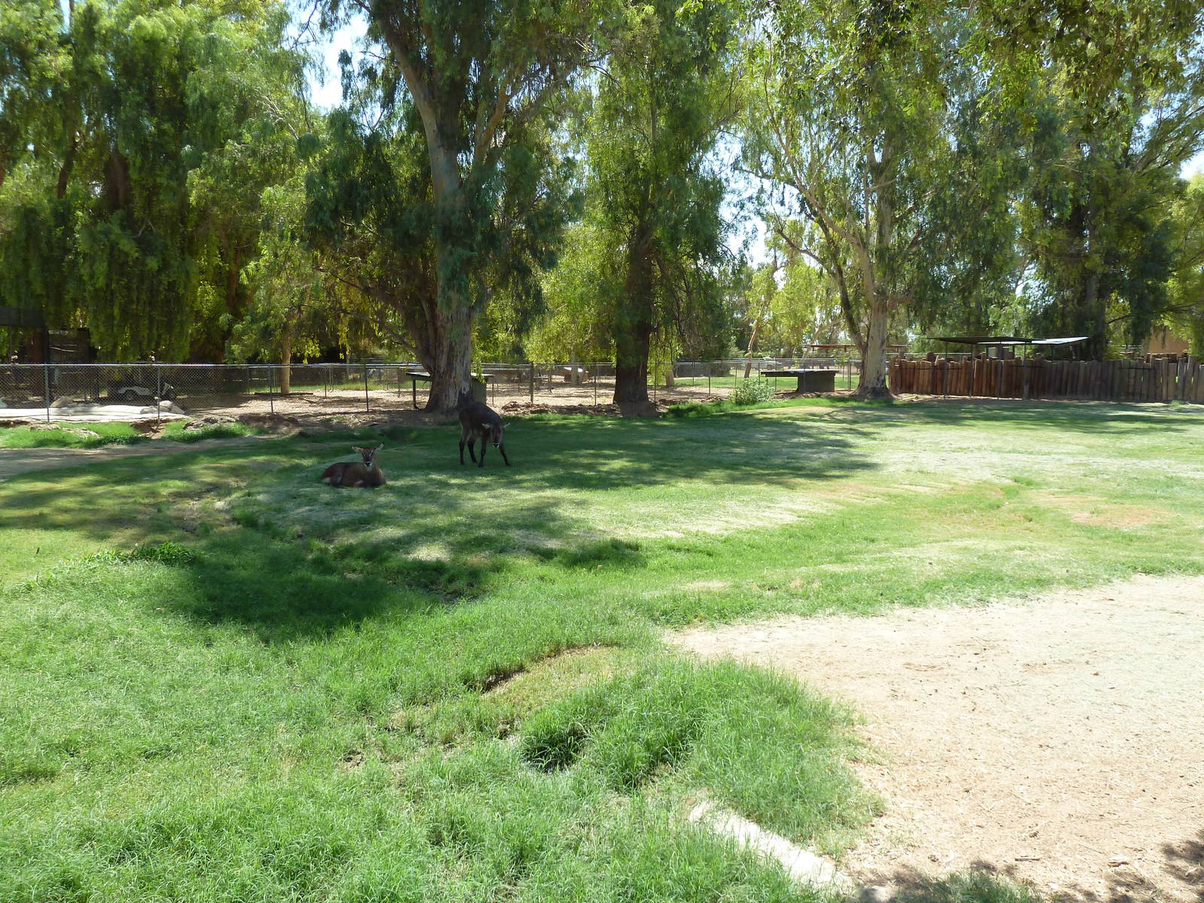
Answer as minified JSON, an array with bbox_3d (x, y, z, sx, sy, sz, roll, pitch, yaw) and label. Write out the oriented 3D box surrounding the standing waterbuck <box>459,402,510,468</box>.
[{"bbox_3d":[-2.020,-0.290,14.900,0.460,1.120,1.250,-5,8,-38],"label":"standing waterbuck"}]

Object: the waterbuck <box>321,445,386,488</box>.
[{"bbox_3d":[-3.670,0.195,12.850,1.080,0.640,0.490,4,7,32],"label":"waterbuck"}]

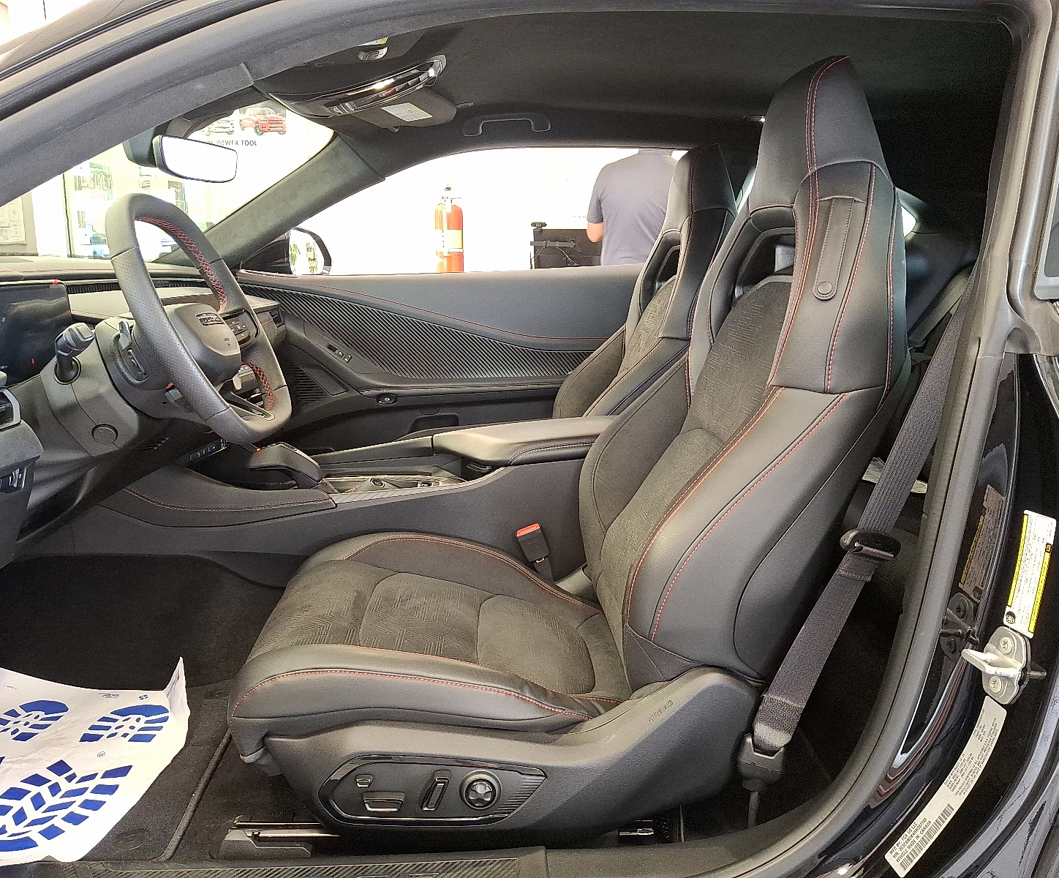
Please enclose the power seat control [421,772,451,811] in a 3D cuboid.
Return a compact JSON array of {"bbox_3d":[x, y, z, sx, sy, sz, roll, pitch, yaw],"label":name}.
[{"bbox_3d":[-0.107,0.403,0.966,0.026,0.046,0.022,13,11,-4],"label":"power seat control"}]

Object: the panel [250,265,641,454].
[{"bbox_3d":[-0.200,-0.172,2.245,1.160,0.560,0.140,-1,11,-1],"label":"panel"}]

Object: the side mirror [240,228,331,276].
[{"bbox_3d":[-0.702,-0.537,2.427,0.180,0.150,0.230,2,11,10],"label":"side mirror"}]

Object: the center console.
[{"bbox_3d":[-0.292,0.114,1.575,1.050,0.290,0.270,-1,11,-1],"label":"center console"}]

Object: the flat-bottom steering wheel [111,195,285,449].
[{"bbox_3d":[-0.438,-0.153,1.127,0.100,0.347,0.373,-24,11,3],"label":"flat-bottom steering wheel"}]

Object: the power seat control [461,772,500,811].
[{"bbox_3d":[-0.056,0.403,0.967,0.045,0.043,0.025,-1,11,-1],"label":"power seat control"}]

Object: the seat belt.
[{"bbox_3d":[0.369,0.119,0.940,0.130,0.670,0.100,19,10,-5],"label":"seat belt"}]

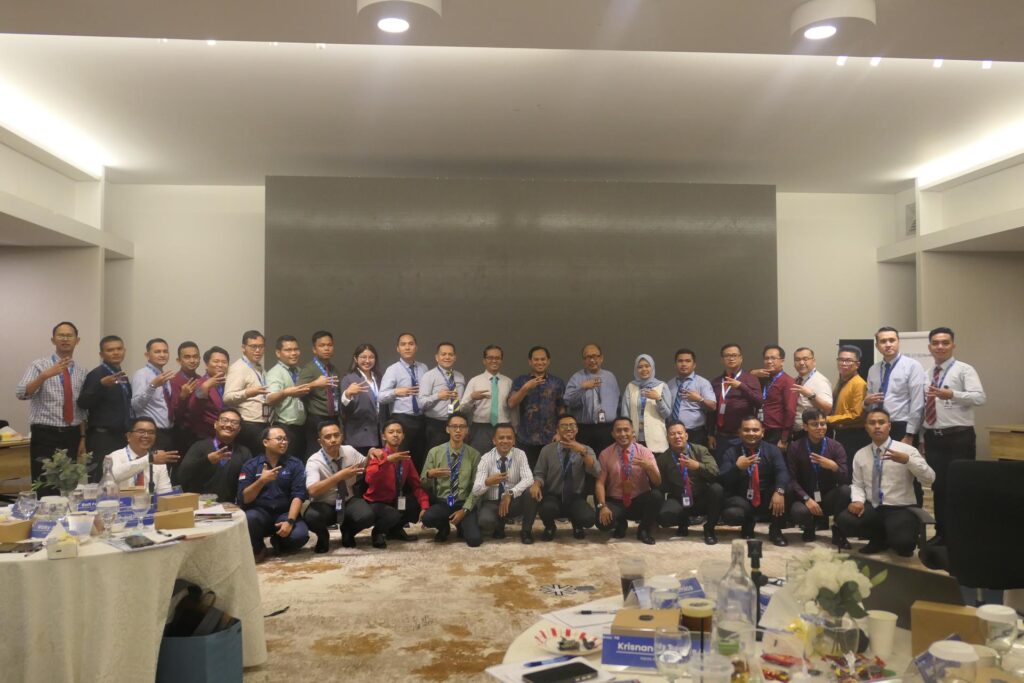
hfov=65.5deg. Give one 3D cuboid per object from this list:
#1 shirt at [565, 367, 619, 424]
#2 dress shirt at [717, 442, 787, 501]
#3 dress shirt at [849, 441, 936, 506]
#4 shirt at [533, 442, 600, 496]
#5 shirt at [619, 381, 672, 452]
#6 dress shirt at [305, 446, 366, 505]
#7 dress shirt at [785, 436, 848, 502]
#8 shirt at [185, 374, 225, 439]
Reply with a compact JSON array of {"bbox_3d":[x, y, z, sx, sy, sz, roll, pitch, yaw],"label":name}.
[{"bbox_3d":[0.743,0.507,7.350,0.490,0.520,0.330,0,-2,-5],"label":"shirt"},{"bbox_3d":[2.016,1.085,6.650,0.560,0.530,0.400,-1,-2,20],"label":"dress shirt"},{"bbox_3d":[2.938,1.027,6.200,0.600,0.530,0.400,-2,-3,42],"label":"dress shirt"},{"bbox_3d":[0.473,1.112,6.920,0.560,0.490,0.360,0,-2,3],"label":"shirt"},{"bbox_3d":[1.233,0.692,7.300,0.460,0.650,0.290,-1,-2,20],"label":"shirt"},{"bbox_3d":[-1.440,1.093,6.500,0.450,0.450,0.340,1,-2,-33],"label":"dress shirt"},{"bbox_3d":[2.561,1.085,6.700,0.520,0.570,0.350,-1,-2,20],"label":"dress shirt"},{"bbox_3d":[-2.608,0.546,6.800,0.300,0.530,0.410,-2,-3,44],"label":"shirt"}]

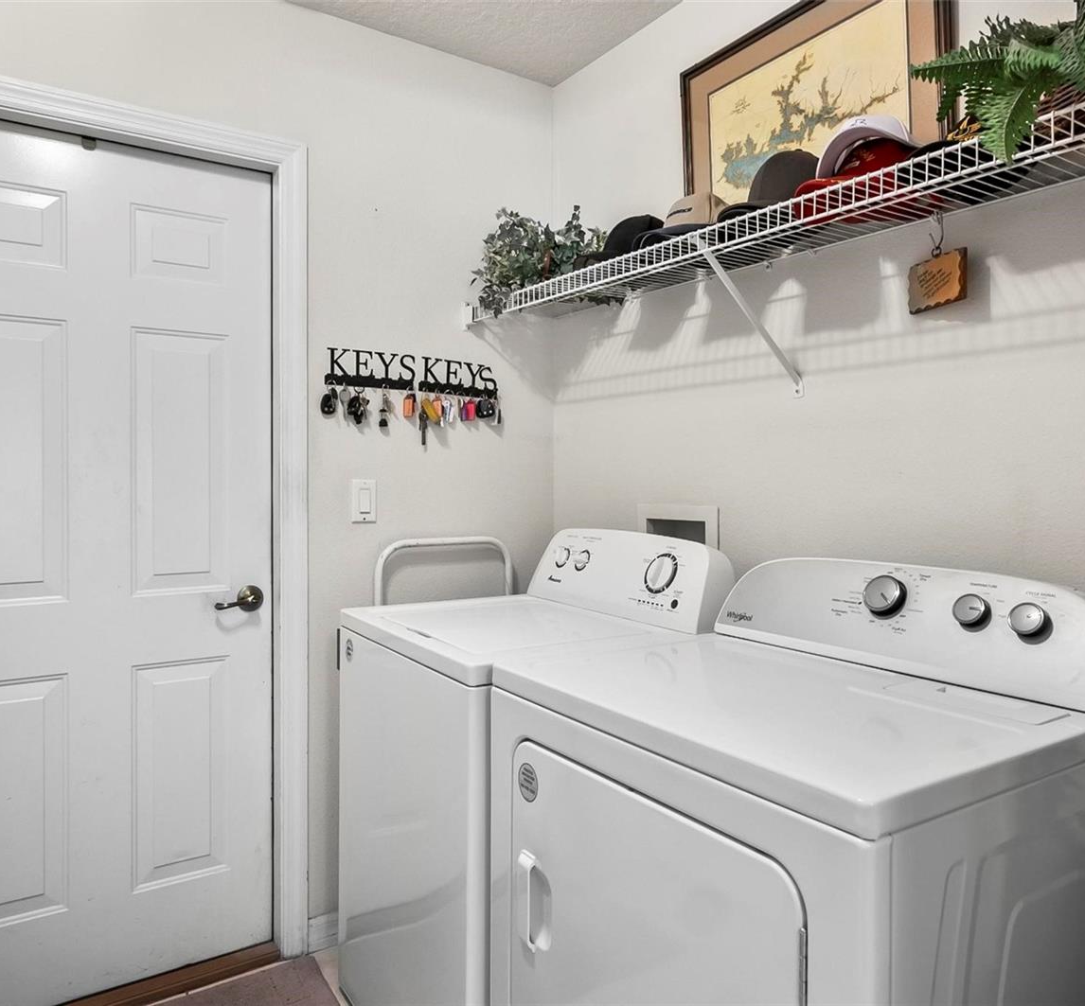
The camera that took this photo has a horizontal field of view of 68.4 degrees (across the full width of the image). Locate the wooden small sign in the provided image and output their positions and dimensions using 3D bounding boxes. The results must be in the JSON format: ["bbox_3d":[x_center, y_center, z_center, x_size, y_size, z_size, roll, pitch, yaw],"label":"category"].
[{"bbox_3d":[0.720,-0.401,1.457,0.016,0.087,0.115,0,1,-20],"label":"wooden small sign"}]

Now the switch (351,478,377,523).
[{"bbox_3d":[-0.482,-0.004,2.165,0.071,0.116,0.012,-1,1,-34],"label":"switch"}]

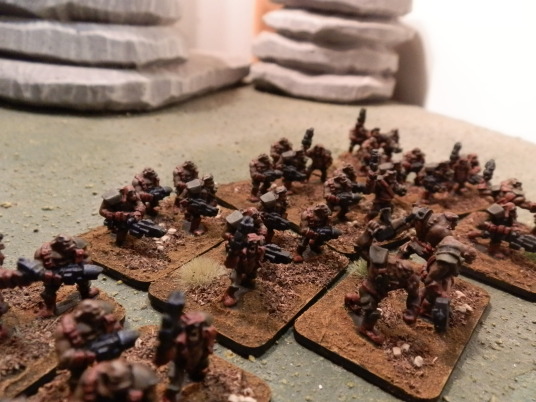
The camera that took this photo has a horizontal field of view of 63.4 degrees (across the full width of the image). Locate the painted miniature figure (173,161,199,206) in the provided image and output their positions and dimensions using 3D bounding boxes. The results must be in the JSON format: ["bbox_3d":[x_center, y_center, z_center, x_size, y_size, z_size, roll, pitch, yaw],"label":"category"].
[{"bbox_3d":[-0.027,-0.006,0.143,0.011,0.016,0.011,-14,29,-41],"label":"painted miniature figure"}]

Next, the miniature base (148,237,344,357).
[{"bbox_3d":[-0.002,0.019,0.111,0.032,0.003,0.050,18,25,28],"label":"miniature base"}]

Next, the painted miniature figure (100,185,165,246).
[{"bbox_3d":[-0.033,0.004,0.107,0.012,0.016,0.010,21,32,34],"label":"painted miniature figure"}]

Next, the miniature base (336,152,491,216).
[{"bbox_3d":[0.051,-0.006,0.154,0.042,0.003,0.033,-17,32,-34],"label":"miniature base"}]

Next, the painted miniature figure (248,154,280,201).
[{"bbox_3d":[-0.001,-0.009,0.157,0.011,0.017,0.011,-13,28,-38],"label":"painted miniature figure"}]

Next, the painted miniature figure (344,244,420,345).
[{"bbox_3d":[0.021,0.017,0.082,0.011,0.018,0.011,-18,33,-35],"label":"painted miniature figure"}]

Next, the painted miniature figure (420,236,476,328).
[{"bbox_3d":[0.041,0.018,0.100,0.013,0.018,0.012,18,25,28],"label":"painted miniature figure"}]

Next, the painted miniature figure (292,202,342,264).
[{"bbox_3d":[0.012,0.007,0.106,0.010,0.015,0.009,-18,33,-35],"label":"painted miniature figure"}]

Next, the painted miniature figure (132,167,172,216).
[{"bbox_3d":[-0.032,-0.003,0.122,0.009,0.015,0.009,-20,34,-37],"label":"painted miniature figure"}]

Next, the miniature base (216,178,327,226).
[{"bbox_3d":[0.005,-0.003,0.167,0.050,0.003,0.032,-15,30,-42],"label":"miniature base"}]

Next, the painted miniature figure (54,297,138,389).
[{"bbox_3d":[-0.027,0.023,0.069,0.011,0.017,0.009,-18,33,-35],"label":"painted miniature figure"}]

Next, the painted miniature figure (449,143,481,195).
[{"bbox_3d":[0.084,-0.013,0.185,0.012,0.019,0.011,-11,28,-37],"label":"painted miniature figure"}]

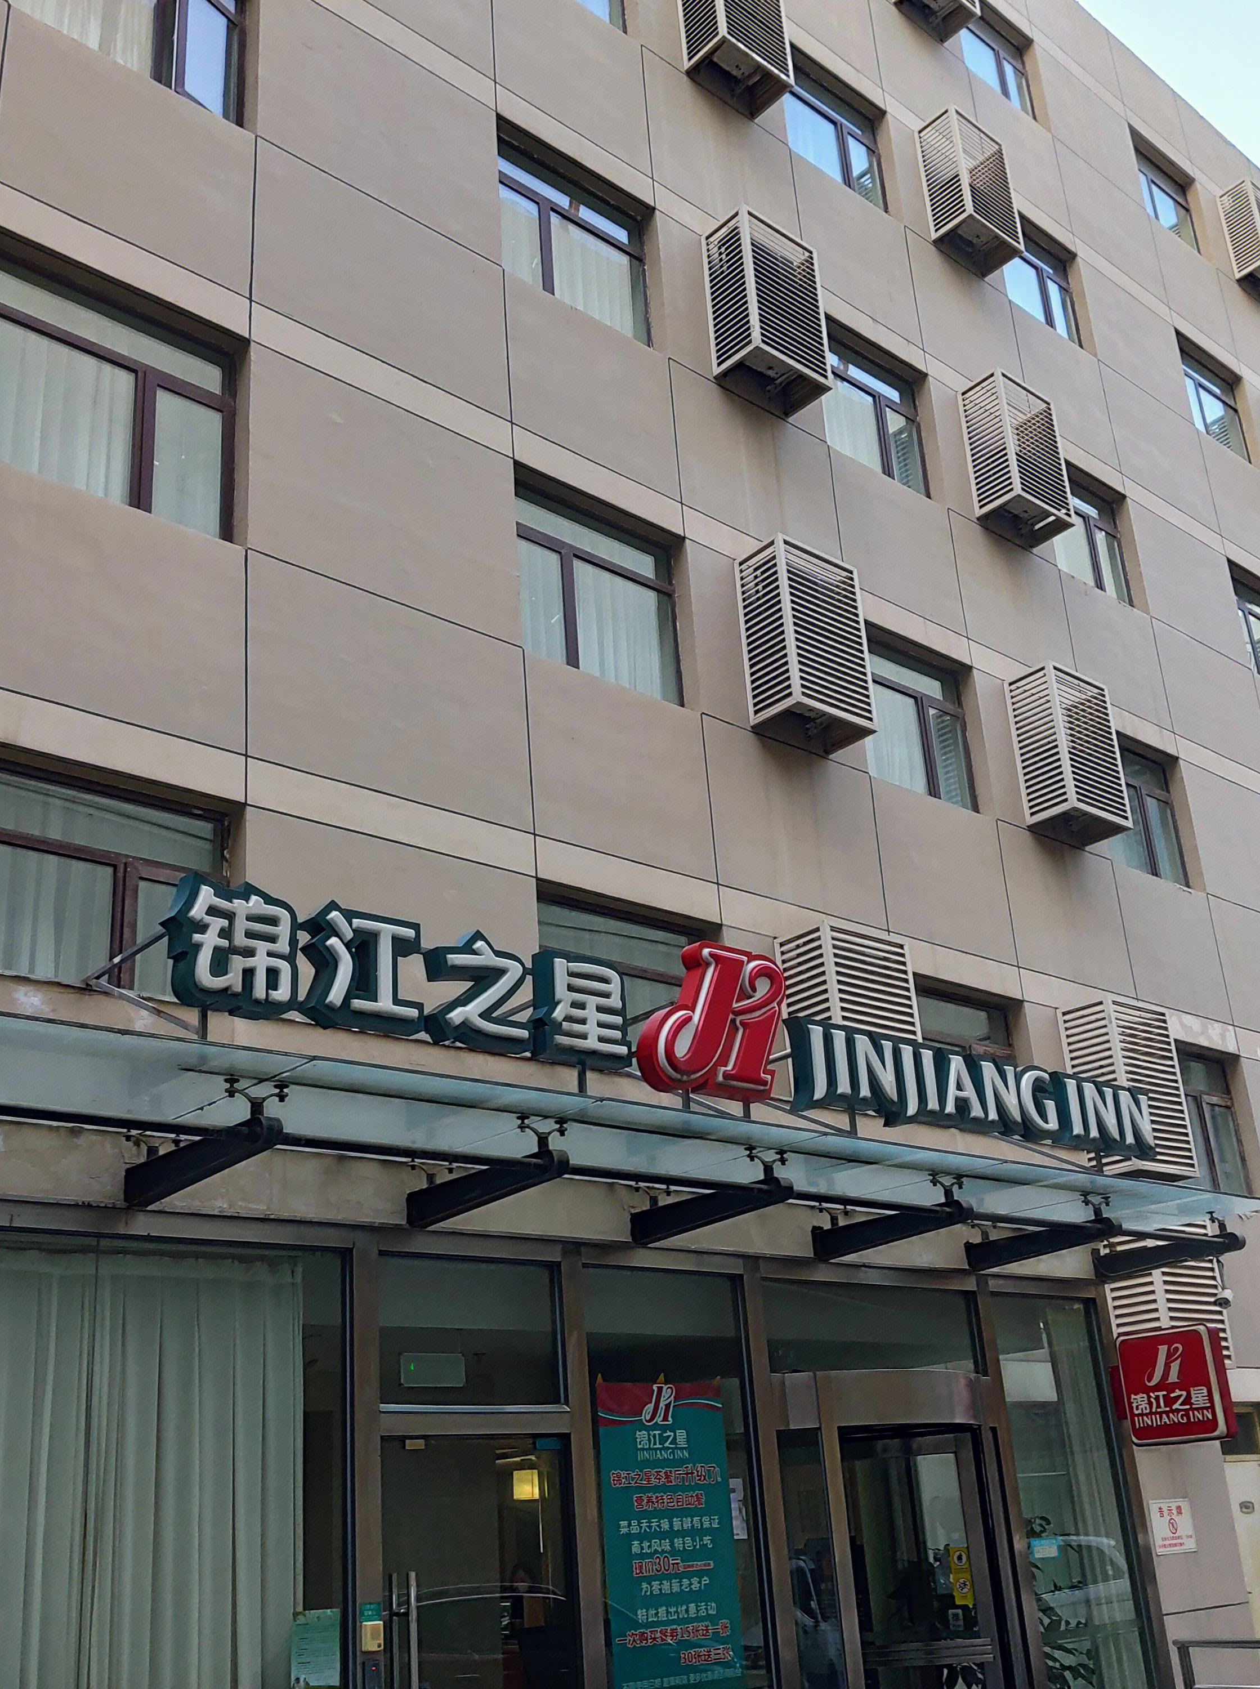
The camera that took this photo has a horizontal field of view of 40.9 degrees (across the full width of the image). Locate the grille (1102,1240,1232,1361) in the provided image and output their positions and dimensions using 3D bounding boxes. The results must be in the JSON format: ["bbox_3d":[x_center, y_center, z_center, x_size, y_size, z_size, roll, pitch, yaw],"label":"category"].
[{"bbox_3d":[4.260,3.466,13.575,0.887,1.400,0.482,16,-29,-40],"label":"grille"}]

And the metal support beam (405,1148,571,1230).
[{"bbox_3d":[-0.635,1.543,7.532,0.081,0.161,1.066,16,-29,-40],"label":"metal support beam"}]

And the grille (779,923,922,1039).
[{"bbox_3d":[1.635,1.411,12.444,0.934,1.487,0.505,16,-29,-40],"label":"grille"}]

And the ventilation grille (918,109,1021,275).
[{"bbox_3d":[3.565,-6.847,17.753,0.884,1.415,0.482,16,-29,-40],"label":"ventilation grille"}]

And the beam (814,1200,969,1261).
[{"bbox_3d":[1.437,2.108,9.226,0.093,0.150,1.024,16,-29,-40],"label":"beam"}]

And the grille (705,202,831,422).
[{"bbox_3d":[1.149,-4.469,14.241,0.884,1.415,0.482,16,-29,-40],"label":"grille"}]

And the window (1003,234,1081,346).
[{"bbox_3d":[4.520,-6.316,19.113,1.680,1.483,0.092,16,-29,-40],"label":"window"}]

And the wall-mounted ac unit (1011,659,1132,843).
[{"bbox_3d":[4.167,-0.845,16.041,0.940,1.487,0.505,16,-29,-40],"label":"wall-mounted ac unit"}]

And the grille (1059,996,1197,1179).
[{"bbox_3d":[4.206,2.075,14.221,0.946,1.403,0.463,16,-29,-40],"label":"grille"}]

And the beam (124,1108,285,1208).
[{"bbox_3d":[-1.582,1.180,6.247,0.083,0.137,1.021,16,-29,-40],"label":"beam"}]

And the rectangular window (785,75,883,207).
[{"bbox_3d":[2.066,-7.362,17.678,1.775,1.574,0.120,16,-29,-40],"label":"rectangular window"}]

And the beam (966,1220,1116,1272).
[{"bbox_3d":[2.504,2.421,10.255,0.081,0.161,1.066,16,-29,-40],"label":"beam"}]

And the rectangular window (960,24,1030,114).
[{"bbox_3d":[4.310,-9.385,20.352,1.680,1.528,0.092,16,-29,-40],"label":"rectangular window"}]

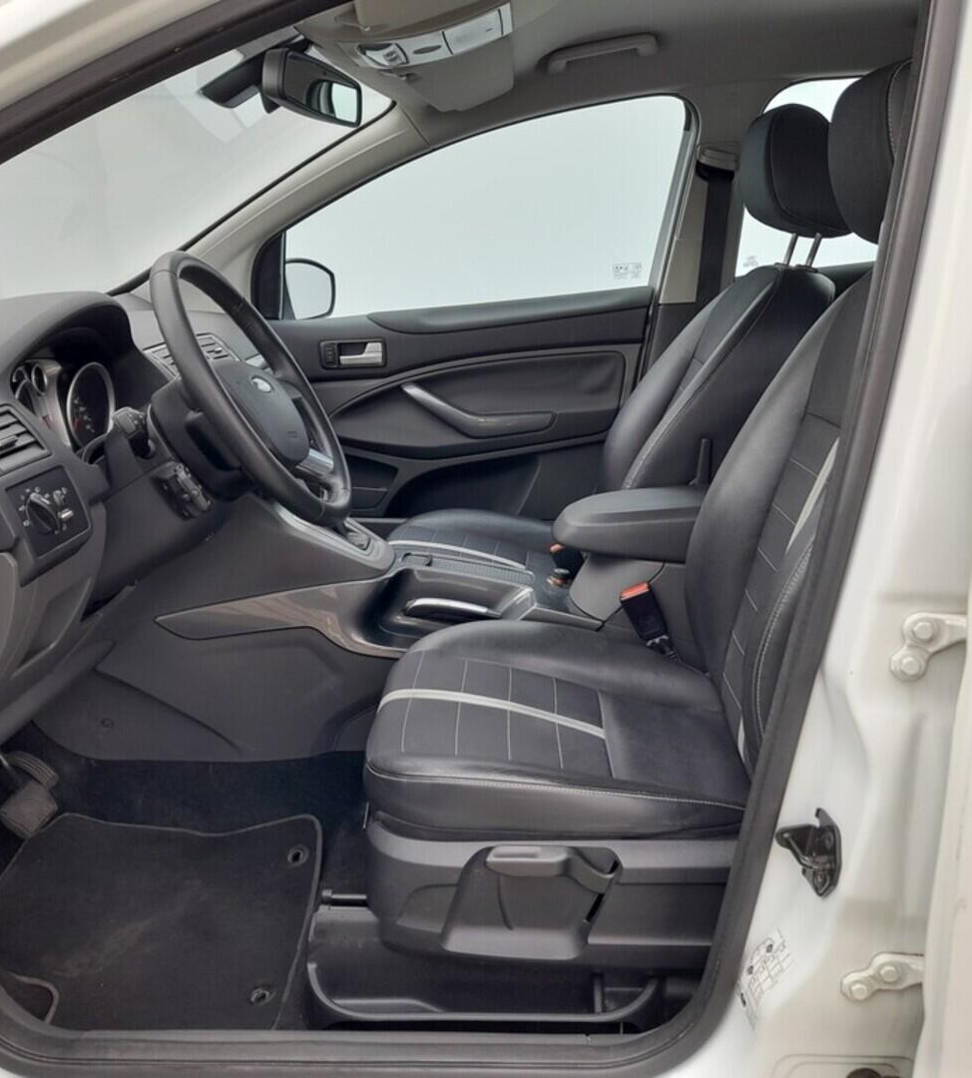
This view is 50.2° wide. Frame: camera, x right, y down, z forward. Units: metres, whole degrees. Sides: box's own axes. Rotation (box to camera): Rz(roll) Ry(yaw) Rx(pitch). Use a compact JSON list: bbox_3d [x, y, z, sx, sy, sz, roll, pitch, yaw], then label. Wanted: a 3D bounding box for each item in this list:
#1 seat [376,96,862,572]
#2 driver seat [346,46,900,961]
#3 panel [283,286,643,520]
[{"bbox_3d":[0.216,-0.340,1.943,0.830,0.890,0.520,0,15,1],"label":"seat"},{"bbox_3d":[0.227,-0.124,1.234,0.730,0.840,0.520,0,15,1],"label":"driver seat"},{"bbox_3d":[-0.066,-0.269,2.280,0.910,0.540,0.120,0,15,1],"label":"panel"}]

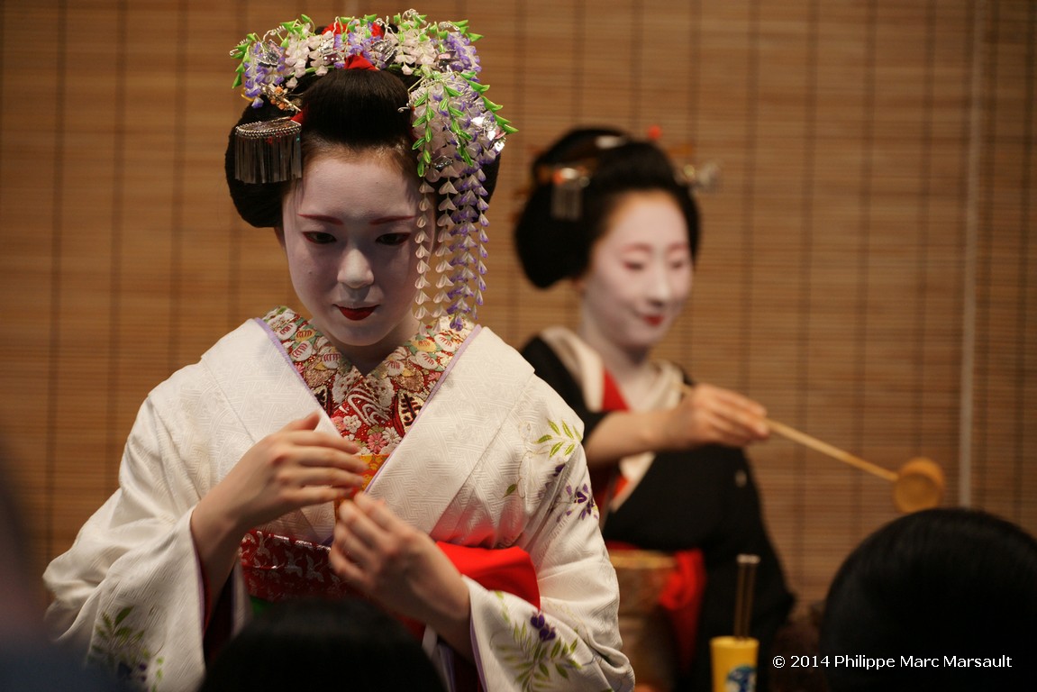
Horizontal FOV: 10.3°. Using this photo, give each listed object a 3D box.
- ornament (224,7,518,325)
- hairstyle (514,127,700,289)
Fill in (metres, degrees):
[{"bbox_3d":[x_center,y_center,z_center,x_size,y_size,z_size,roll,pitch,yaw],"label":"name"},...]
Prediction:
[{"bbox_3d":[-0.127,-0.154,5.030,0.248,0.272,0.160,1,7,4],"label":"ornament"},{"bbox_3d":[0.100,-0.155,6.500,0.210,0.185,0.210,-1,6,-31],"label":"hairstyle"}]

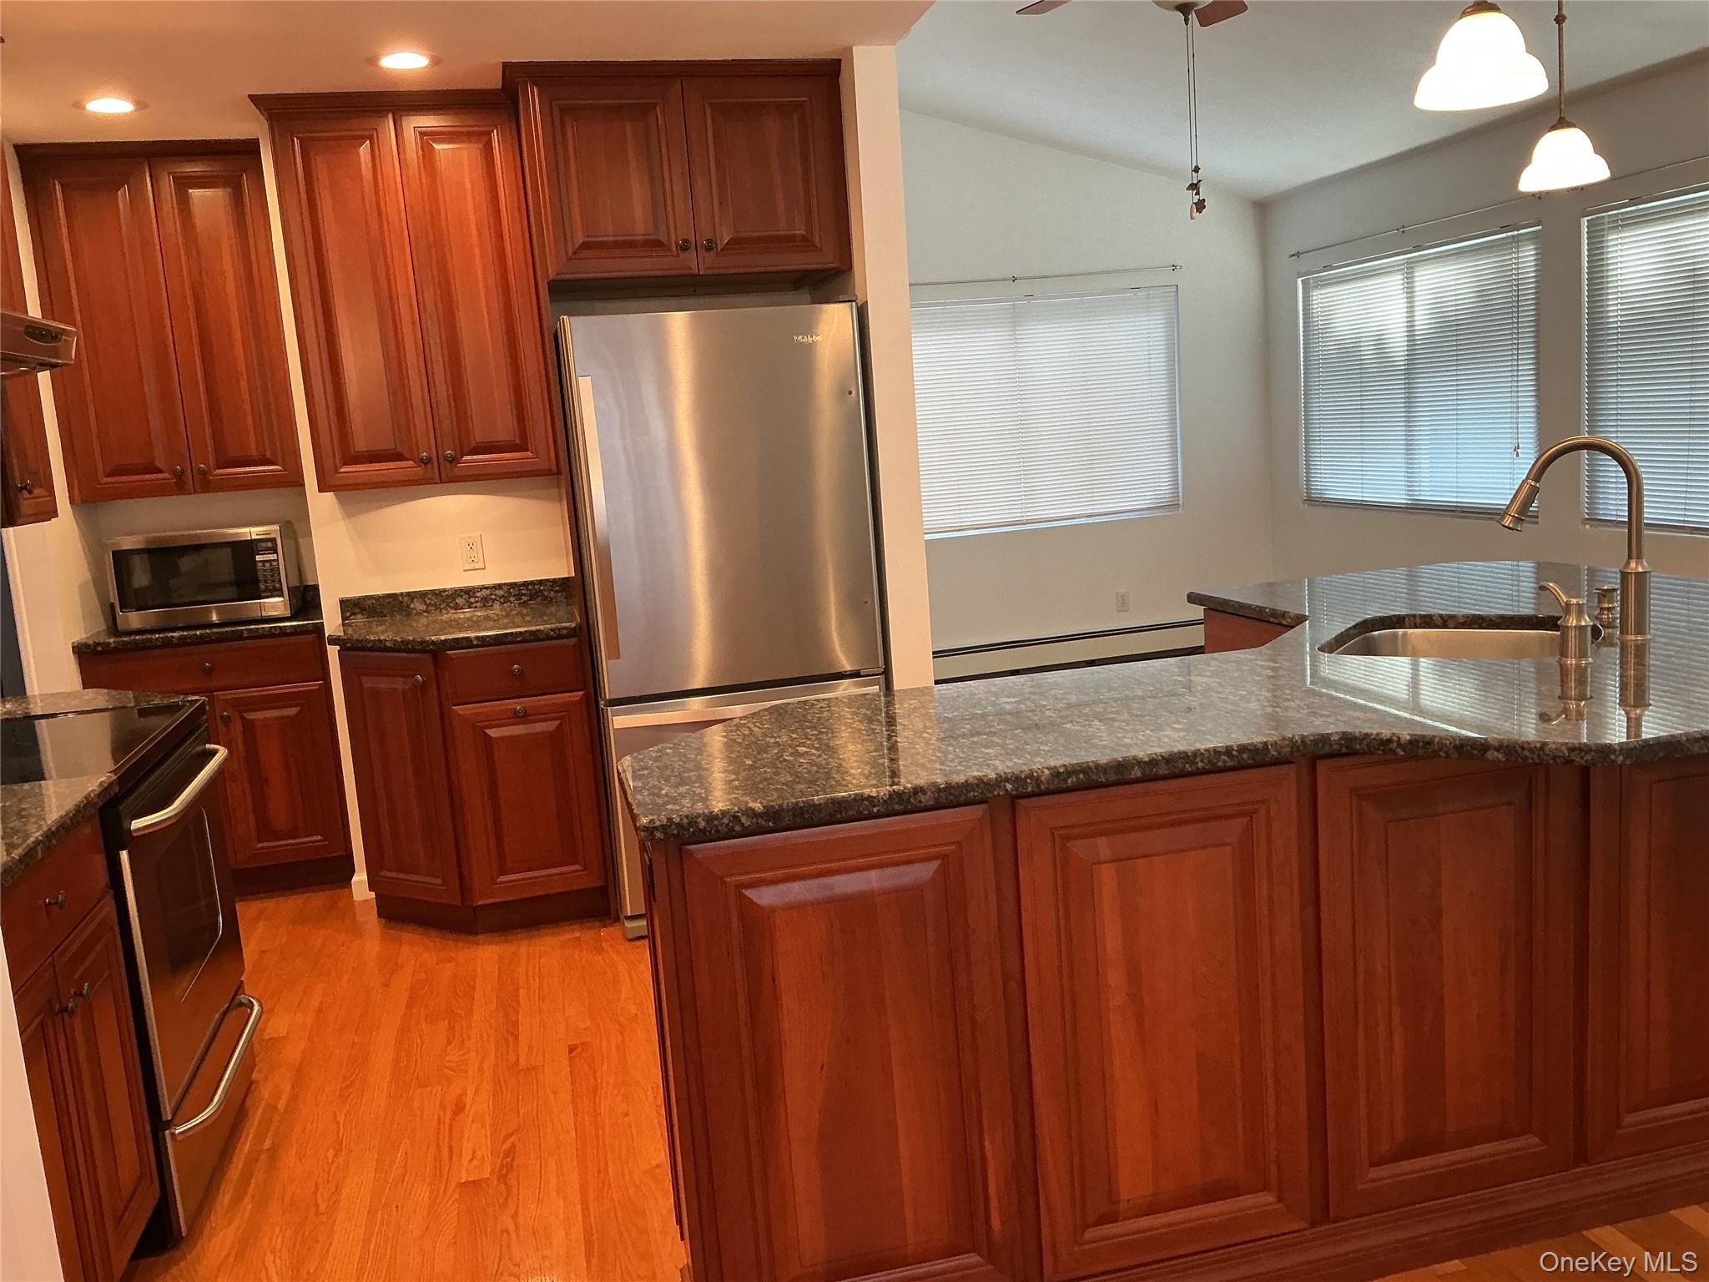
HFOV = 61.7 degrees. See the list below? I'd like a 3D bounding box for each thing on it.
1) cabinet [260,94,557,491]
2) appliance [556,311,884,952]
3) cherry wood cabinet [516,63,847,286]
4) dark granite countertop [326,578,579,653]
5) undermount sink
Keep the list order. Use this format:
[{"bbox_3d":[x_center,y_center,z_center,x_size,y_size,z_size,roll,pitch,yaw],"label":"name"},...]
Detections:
[{"bbox_3d":[-1.305,-1.026,4.289,0.710,1.100,0.340,-6,10,-11],"label":"cabinet"},{"bbox_3d":[-0.389,-0.087,4.386,0.800,1.778,0.770,-6,10,-11],"label":"appliance"},{"bbox_3d":[-0.525,-1.349,4.263,0.915,0.565,0.640,-6,10,-11],"label":"cherry wood cabinet"},{"bbox_3d":[-1.213,-0.071,4.325,0.745,0.115,0.570,-6,10,-11],"label":"dark granite countertop"},{"bbox_3d":[1.324,0.118,3.104,0.530,0.210,0.560,2,11,31],"label":"undermount sink"}]

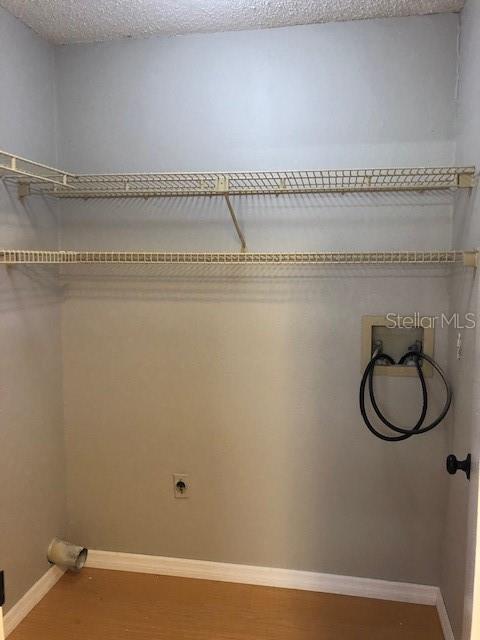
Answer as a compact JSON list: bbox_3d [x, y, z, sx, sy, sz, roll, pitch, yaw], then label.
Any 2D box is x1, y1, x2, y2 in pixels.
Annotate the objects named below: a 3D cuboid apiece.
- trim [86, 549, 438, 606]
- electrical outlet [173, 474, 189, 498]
[{"bbox_3d":[0.016,1.168,2.372,1.687,0.087,0.016,1,5,10],"label":"trim"},{"bbox_3d":[-0.271,0.773,2.394,0.071,0.115,0.012,1,5,10],"label":"electrical outlet"}]

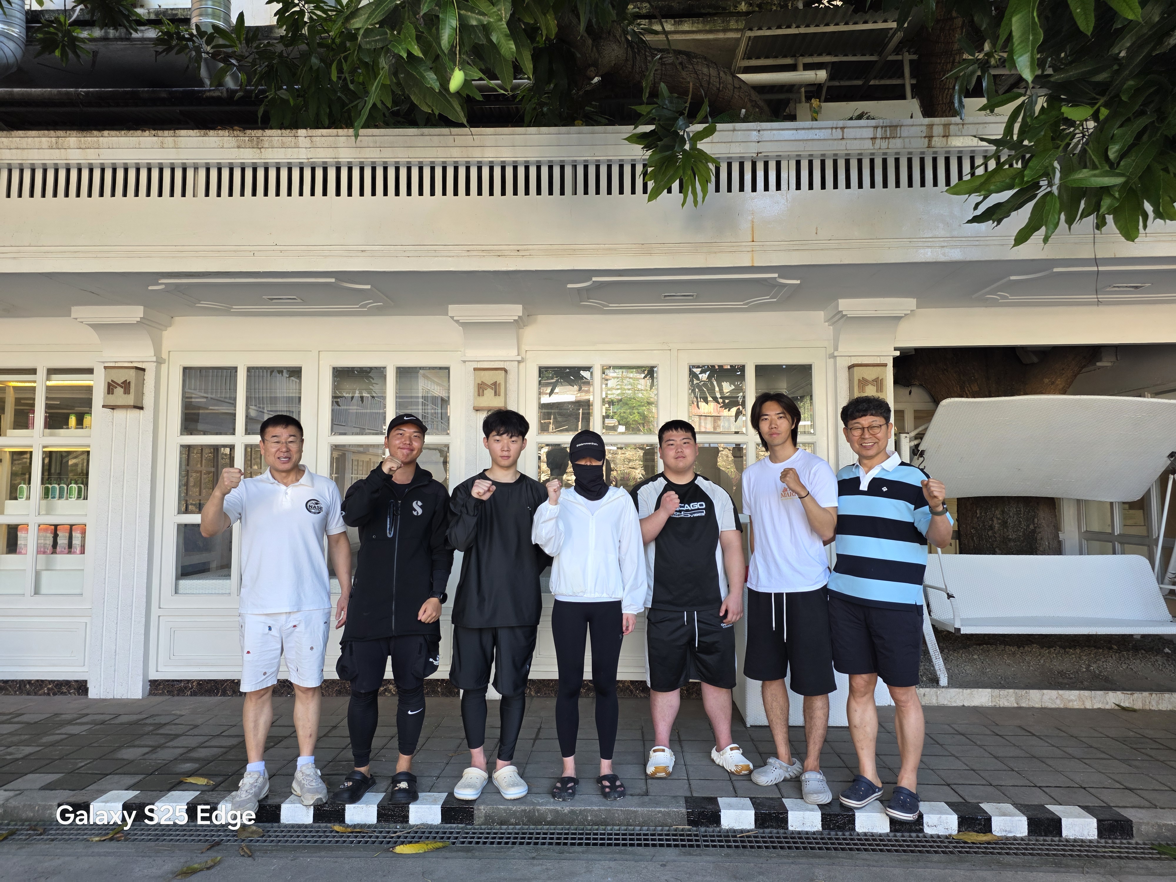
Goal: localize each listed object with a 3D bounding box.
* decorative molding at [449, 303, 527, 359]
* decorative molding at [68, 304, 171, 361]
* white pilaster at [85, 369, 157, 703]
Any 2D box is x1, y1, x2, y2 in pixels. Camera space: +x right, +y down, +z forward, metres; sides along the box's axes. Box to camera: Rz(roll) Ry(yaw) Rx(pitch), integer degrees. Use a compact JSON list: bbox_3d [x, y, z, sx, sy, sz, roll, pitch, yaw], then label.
[{"bbox_3d":[-0.659,-0.696,5.178,0.470,0.338,0.305,0,-4,2],"label":"decorative molding"},{"bbox_3d":[-3.117,-0.696,5.212,0.486,0.338,0.310,0,-4,1],"label":"decorative molding"},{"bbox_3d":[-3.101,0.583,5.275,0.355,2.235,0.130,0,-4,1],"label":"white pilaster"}]

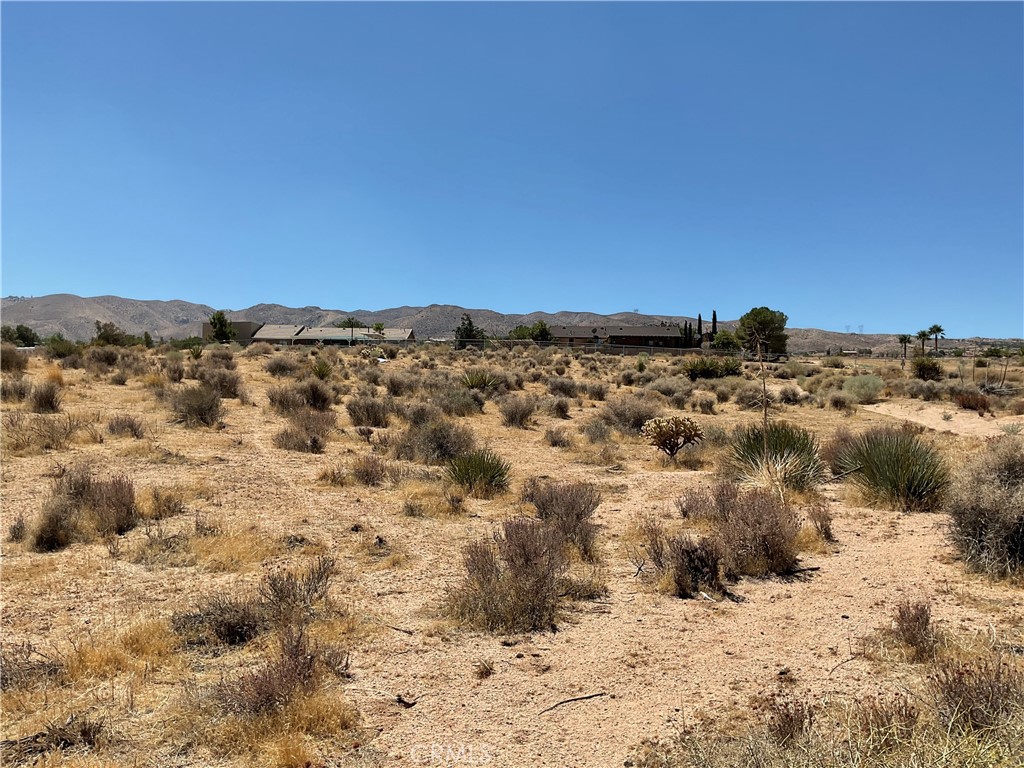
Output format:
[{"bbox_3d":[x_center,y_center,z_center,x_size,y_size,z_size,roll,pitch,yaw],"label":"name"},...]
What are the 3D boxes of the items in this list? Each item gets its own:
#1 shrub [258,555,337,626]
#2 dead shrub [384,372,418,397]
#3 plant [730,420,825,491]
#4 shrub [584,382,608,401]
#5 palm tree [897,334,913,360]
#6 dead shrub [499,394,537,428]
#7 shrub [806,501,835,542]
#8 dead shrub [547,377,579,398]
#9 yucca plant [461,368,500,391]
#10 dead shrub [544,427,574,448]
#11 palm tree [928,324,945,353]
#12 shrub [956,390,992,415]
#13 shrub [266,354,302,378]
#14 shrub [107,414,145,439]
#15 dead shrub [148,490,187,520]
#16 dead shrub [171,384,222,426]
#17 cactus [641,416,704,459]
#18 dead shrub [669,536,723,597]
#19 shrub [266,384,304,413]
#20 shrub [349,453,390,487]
[{"bbox_3d":[-1.243,1.191,4.991,0.438,0.352,0.351,-1,3,-14],"label":"shrub"},{"bbox_3d":[-3.080,0.004,23.900,0.918,0.651,0.852,0,3,-7],"label":"dead shrub"},{"bbox_3d":[2.856,0.754,9.243,1.042,0.723,1.020,1,3,17],"label":"plant"},{"bbox_3d":[2.311,0.199,23.477,0.656,0.480,0.590,0,3,6],"label":"shrub"},{"bbox_3d":[87.038,-8.139,190.000,3.100,5.647,3.100,0,3,0],"label":"palm tree"},{"bbox_3d":[0.099,0.483,15.399,0.660,0.590,0.612,0,3,0],"label":"dead shrub"},{"bbox_3d":[2.485,1.108,6.918,0.217,0.314,0.185,1,3,20],"label":"shrub"},{"bbox_3d":[1.433,0.091,24.365,0.908,0.608,0.817,0,3,3],"label":"dead shrub"},{"bbox_3d":[-0.900,-0.146,24.644,1.142,0.704,1.085,0,3,-2],"label":"yucca plant"},{"bbox_3d":[0.702,0.801,12.961,0.421,0.318,0.379,0,3,3],"label":"dead shrub"},{"bbox_3d":[84.118,-9.039,170.328,3.171,5.551,3.171,1,3,26],"label":"palm tree"},{"bbox_3d":[10.934,0.429,20.383,0.853,0.550,0.768,2,3,28],"label":"shrub"},{"bbox_3d":[-8.293,-0.674,31.154,1.301,0.788,1.171,-1,3,-15],"label":"shrub"},{"bbox_3d":[-6.459,0.700,14.346,0.633,0.382,0.570,-1,3,-24],"label":"shrub"},{"bbox_3d":[-3.012,1.058,7.533,0.332,0.250,0.266,-1,3,-22],"label":"dead shrub"},{"bbox_3d":[-5.829,0.383,15.831,0.930,0.748,0.863,-1,3,-20],"label":"dead shrub"},{"bbox_3d":[2.200,0.732,11.776,0.875,0.573,0.787,1,3,11],"label":"cactus"},{"bbox_3d":[1.161,1.161,5.464,0.342,0.362,0.307,1,3,12],"label":"dead shrub"},{"bbox_3d":[-4.959,0.307,18.768,0.805,0.592,0.747,-1,3,-15],"label":"shrub"},{"bbox_3d":[-1.592,0.957,9.595,0.422,0.339,0.380,0,3,-9],"label":"shrub"}]

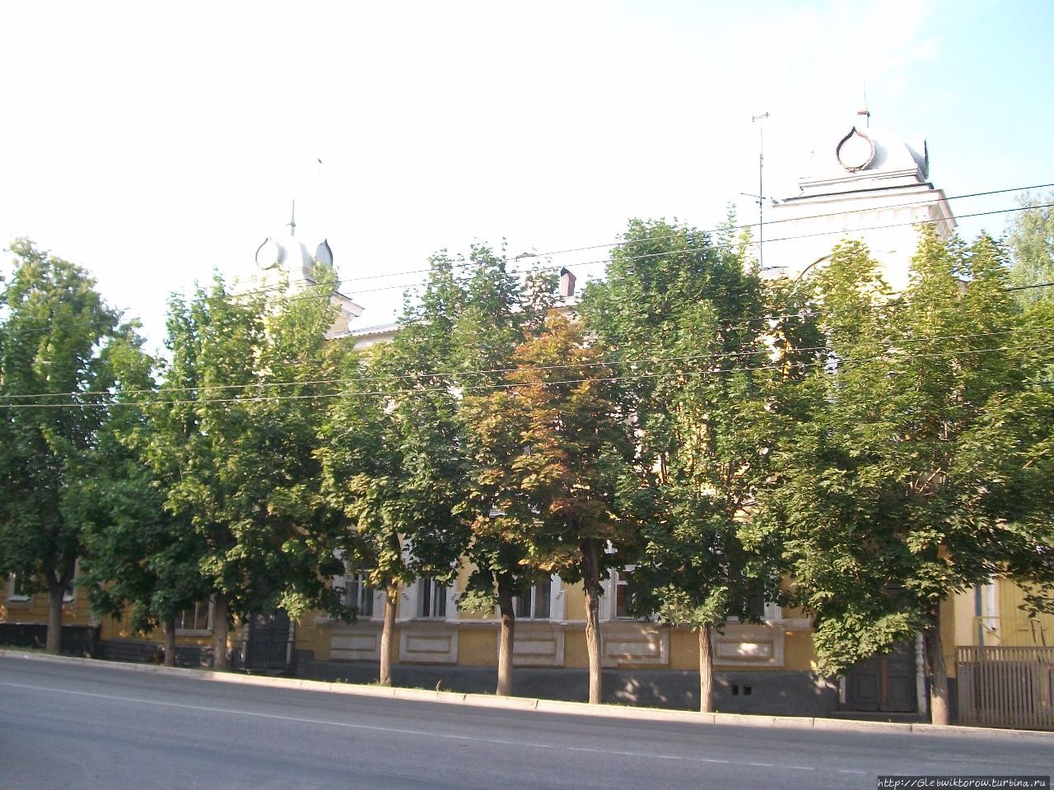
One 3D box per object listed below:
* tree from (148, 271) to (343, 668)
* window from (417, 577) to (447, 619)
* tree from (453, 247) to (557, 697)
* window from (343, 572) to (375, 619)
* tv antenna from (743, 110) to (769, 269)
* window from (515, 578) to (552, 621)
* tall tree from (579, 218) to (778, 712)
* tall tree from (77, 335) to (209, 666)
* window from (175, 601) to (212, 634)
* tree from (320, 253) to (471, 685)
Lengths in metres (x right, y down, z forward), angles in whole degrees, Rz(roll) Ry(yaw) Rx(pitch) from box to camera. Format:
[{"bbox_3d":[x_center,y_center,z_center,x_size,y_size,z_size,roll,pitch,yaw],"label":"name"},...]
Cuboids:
[{"bbox_3d":[-6.827,1.591,26.343,4.530,9.697,4.530,-4,-13,20],"label":"tree"},{"bbox_3d":[-2.349,4.915,26.996,0.812,1.198,0.150,-4,-13,20],"label":"window"},{"bbox_3d":[-0.455,1.462,24.020,2.615,9.944,2.615,1,-12,0],"label":"tree"},{"bbox_3d":[-4.259,5.028,27.676,0.900,1.248,0.150,-4,-13,20],"label":"window"},{"bbox_3d":[5.898,-5.312,28.203,0.668,4.323,0.600,-4,-13,20],"label":"tv antenna"},{"bbox_3d":[0.159,4.753,26.107,0.926,1.158,0.150,-4,-13,20],"label":"window"},{"bbox_3d":[3.071,1.195,22.779,4.017,10.328,4.017,-4,-13,20],"label":"tall tree"},{"bbox_3d":[-9.519,2.437,27.147,3.426,8.222,3.426,-4,-13,20],"label":"tall tree"},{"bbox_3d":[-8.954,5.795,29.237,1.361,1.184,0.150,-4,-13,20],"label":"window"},{"bbox_3d":[-3.028,1.479,24.966,3.554,9.931,3.554,1,-12,0],"label":"tree"}]

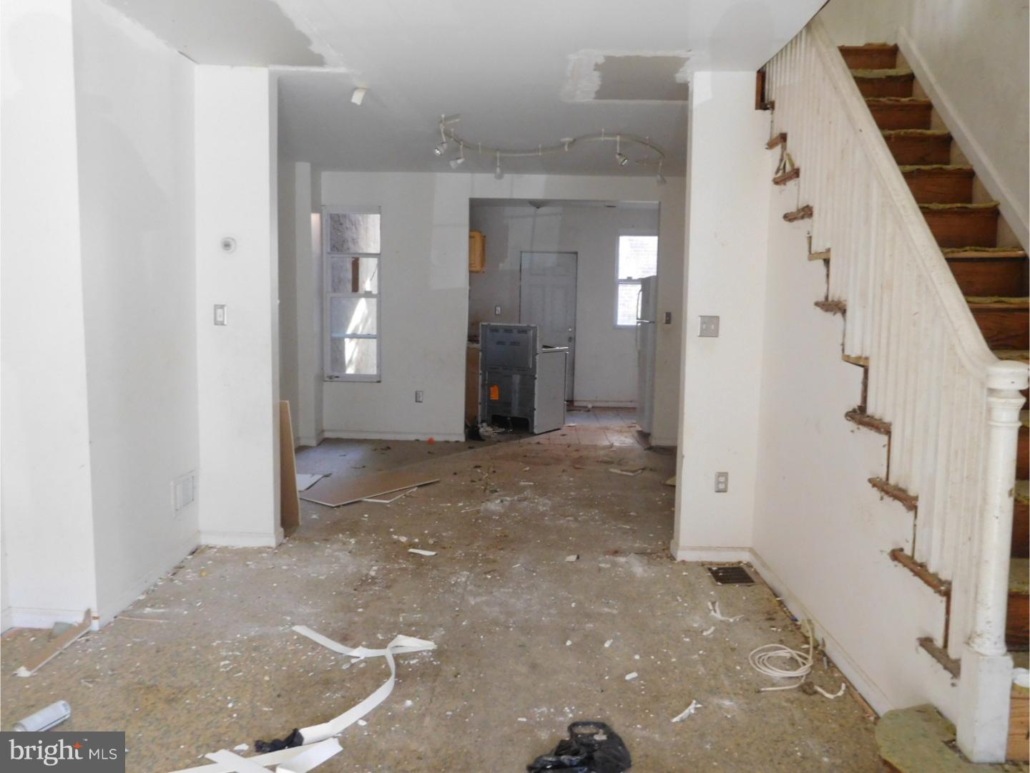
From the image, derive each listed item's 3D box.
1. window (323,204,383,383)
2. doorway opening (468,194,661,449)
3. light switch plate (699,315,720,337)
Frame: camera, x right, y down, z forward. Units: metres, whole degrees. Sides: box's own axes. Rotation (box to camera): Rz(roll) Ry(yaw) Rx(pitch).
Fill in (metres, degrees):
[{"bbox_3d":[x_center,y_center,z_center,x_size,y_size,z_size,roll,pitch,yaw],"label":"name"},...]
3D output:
[{"bbox_3d":[-1.654,-0.931,7.602,0.589,1.764,0.100,1,6,2],"label":"window"},{"bbox_3d":[0.474,-0.638,7.590,1.905,2.451,0.140,1,6,2],"label":"doorway opening"},{"bbox_3d":[1.021,-0.316,3.907,0.113,0.114,0.014,1,6,2],"label":"light switch plate"}]

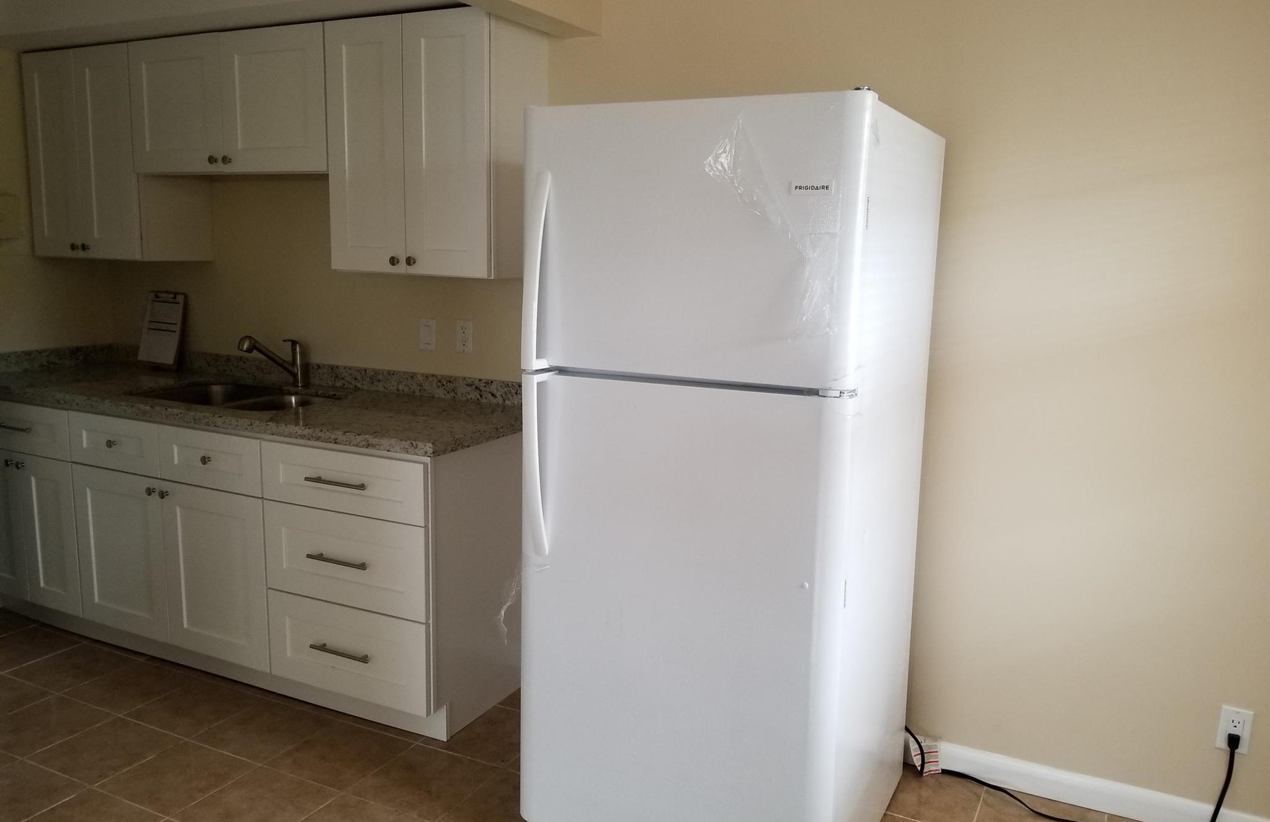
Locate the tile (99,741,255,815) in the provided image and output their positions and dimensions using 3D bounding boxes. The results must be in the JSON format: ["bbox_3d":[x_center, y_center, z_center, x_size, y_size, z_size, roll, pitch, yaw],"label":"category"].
[{"bbox_3d":[-1.249,1.004,2.614,0.298,0.010,0.298,5,10,26],"label":"tile"}]

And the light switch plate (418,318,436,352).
[{"bbox_3d":[-0.729,-0.265,3.346,0.072,0.116,0.007,6,10,26],"label":"light switch plate"}]

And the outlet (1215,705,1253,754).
[{"bbox_3d":[1.474,0.784,2.343,0.070,0.114,0.012,5,10,26],"label":"outlet"}]

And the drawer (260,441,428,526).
[{"bbox_3d":[-0.747,0.174,2.998,0.611,0.178,0.500,6,10,26],"label":"drawer"}]

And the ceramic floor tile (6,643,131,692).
[{"bbox_3d":[-1.934,0.889,3.287,0.300,0.010,0.300,6,10,26],"label":"ceramic floor tile"}]

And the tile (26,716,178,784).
[{"bbox_3d":[-1.528,0.982,2.760,0.300,0.010,0.300,6,10,26],"label":"tile"}]

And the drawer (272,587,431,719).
[{"bbox_3d":[-0.771,0.689,3.054,0.620,0.286,0.500,5,10,26],"label":"drawer"}]

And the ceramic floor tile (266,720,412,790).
[{"bbox_3d":[-0.845,0.990,2.744,0.298,0.010,0.298,5,10,26],"label":"ceramic floor tile"}]

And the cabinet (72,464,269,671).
[{"bbox_3d":[-1.422,0.466,3.434,0.916,0.563,0.600,6,10,26],"label":"cabinet"}]

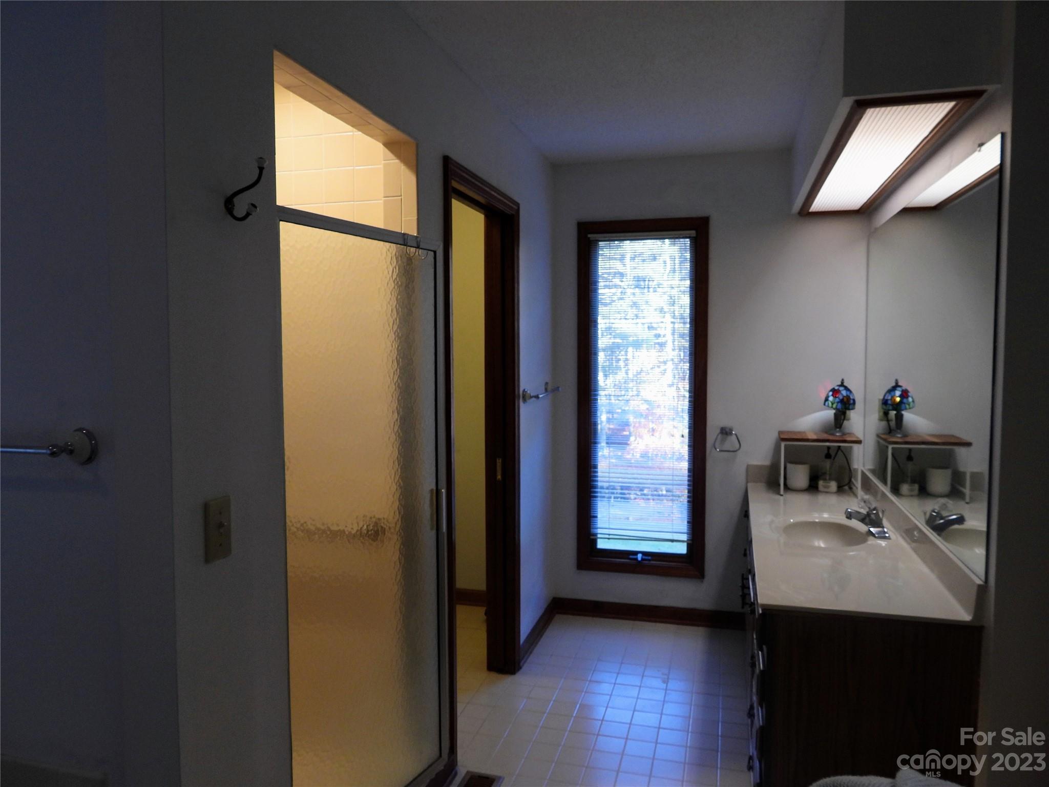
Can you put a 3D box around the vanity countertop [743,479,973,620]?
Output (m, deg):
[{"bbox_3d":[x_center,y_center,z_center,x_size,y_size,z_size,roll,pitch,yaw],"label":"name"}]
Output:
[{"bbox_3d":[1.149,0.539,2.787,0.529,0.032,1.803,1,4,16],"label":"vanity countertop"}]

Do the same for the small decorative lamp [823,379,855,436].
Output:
[{"bbox_3d":[1.497,0.064,3.456,0.139,0.264,0.139,1,4,16],"label":"small decorative lamp"}]

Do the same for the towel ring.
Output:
[{"bbox_3d":[1.033,0.235,3.713,0.139,0.128,0.060,1,4,16],"label":"towel ring"}]

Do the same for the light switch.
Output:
[{"bbox_3d":[-0.575,0.257,1.378,0.018,0.115,0.071,1,4,16],"label":"light switch"}]

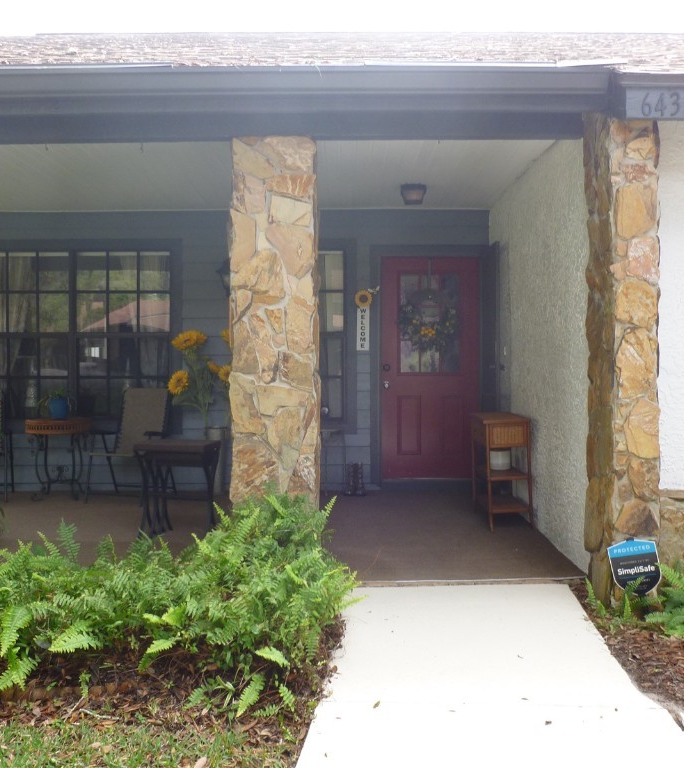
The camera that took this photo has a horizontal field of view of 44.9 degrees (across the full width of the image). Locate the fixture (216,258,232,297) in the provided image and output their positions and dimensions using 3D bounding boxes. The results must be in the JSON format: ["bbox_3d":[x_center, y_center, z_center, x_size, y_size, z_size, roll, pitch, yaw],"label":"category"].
[{"bbox_3d":[-0.989,-0.953,7.320,0.220,0.370,0.220,0,2,0],"label":"fixture"}]

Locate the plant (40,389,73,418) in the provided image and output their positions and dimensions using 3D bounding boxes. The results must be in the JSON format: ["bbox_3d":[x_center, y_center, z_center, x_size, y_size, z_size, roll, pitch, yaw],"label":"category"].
[{"bbox_3d":[-2.490,0.170,7.220,0.290,0.260,0.260,0,1,0],"label":"plant"}]

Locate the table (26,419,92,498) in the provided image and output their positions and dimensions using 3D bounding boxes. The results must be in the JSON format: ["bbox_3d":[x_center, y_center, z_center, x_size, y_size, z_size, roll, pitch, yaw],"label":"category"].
[{"bbox_3d":[-2.475,0.645,7.220,0.560,0.685,0.460,0,1,0],"label":"table"}]

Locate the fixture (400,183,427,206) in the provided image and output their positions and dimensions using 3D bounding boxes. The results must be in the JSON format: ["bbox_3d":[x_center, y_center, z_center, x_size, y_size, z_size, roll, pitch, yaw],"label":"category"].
[{"bbox_3d":[0.557,-1.471,6.439,0.200,0.145,0.200,0,2,0],"label":"fixture"}]

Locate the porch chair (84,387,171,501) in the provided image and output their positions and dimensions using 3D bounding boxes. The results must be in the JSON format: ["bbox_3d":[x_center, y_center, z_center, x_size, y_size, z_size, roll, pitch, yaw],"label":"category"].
[{"bbox_3d":[-1.800,0.503,7.125,0.570,0.950,0.680,0,2,14],"label":"porch chair"}]

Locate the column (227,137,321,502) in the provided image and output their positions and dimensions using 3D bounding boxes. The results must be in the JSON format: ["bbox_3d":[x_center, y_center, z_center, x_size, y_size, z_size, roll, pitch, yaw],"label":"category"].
[{"bbox_3d":[-0.370,-0.150,4.770,0.460,2.410,0.450,0,1,0],"label":"column"}]

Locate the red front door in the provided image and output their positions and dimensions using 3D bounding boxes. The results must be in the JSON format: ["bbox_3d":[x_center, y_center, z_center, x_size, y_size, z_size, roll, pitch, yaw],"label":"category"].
[{"bbox_3d":[0.812,-0.154,7.600,0.915,2.040,0.070,0,1,0],"label":"red front door"}]

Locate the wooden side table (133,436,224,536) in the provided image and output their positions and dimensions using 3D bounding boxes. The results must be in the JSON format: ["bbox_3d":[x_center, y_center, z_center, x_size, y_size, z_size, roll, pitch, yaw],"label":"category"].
[{"bbox_3d":[-1.116,0.718,5.717,0.490,0.600,0.370,0,2,9],"label":"wooden side table"}]

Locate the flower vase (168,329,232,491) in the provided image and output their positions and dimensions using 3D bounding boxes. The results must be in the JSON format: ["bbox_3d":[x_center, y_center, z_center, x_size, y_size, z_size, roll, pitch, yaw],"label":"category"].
[{"bbox_3d":[-1.200,0.243,7.280,0.660,1.470,0.480,0,1,0],"label":"flower vase"}]

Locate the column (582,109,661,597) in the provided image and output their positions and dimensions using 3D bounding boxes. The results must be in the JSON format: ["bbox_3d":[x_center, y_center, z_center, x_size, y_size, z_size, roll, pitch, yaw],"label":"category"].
[{"bbox_3d":[1.406,-0.114,4.193,0.250,2.420,0.420,0,2,0],"label":"column"}]

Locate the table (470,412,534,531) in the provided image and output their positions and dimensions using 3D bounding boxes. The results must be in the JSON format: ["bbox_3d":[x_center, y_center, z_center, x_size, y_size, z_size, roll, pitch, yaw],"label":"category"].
[{"bbox_3d":[1.161,0.627,6.115,0.340,0.760,0.740,0,2,0],"label":"table"}]

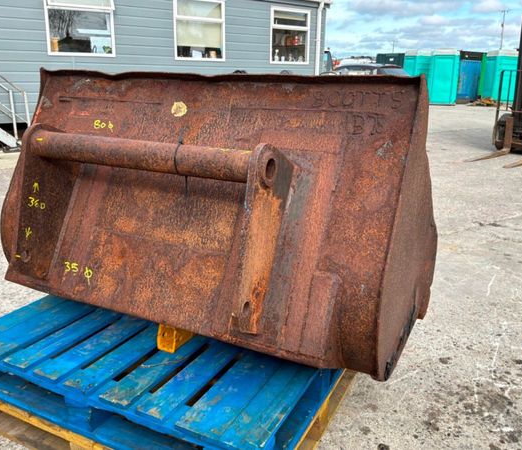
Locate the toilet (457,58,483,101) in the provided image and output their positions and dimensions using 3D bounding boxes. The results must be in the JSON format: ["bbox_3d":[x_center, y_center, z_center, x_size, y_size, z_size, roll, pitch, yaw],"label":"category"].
[{"bbox_3d":[9.420,-6.505,22.000,0.920,1.950,0.950,9,19,24],"label":"toilet"}]

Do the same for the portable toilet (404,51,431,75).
[{"bbox_3d":[7.361,-6.839,22.454,1.100,2.300,1.100,-2,17,-9],"label":"portable toilet"}]

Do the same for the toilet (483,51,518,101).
[{"bbox_3d":[10.697,-6.539,21.514,1.100,2.300,1.100,0,17,-2],"label":"toilet"}]

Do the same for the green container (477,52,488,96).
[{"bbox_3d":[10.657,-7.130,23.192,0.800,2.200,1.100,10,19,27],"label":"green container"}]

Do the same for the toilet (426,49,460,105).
[{"bbox_3d":[7.954,-6.446,21.152,1.100,2.300,1.100,9,19,24],"label":"toilet"}]

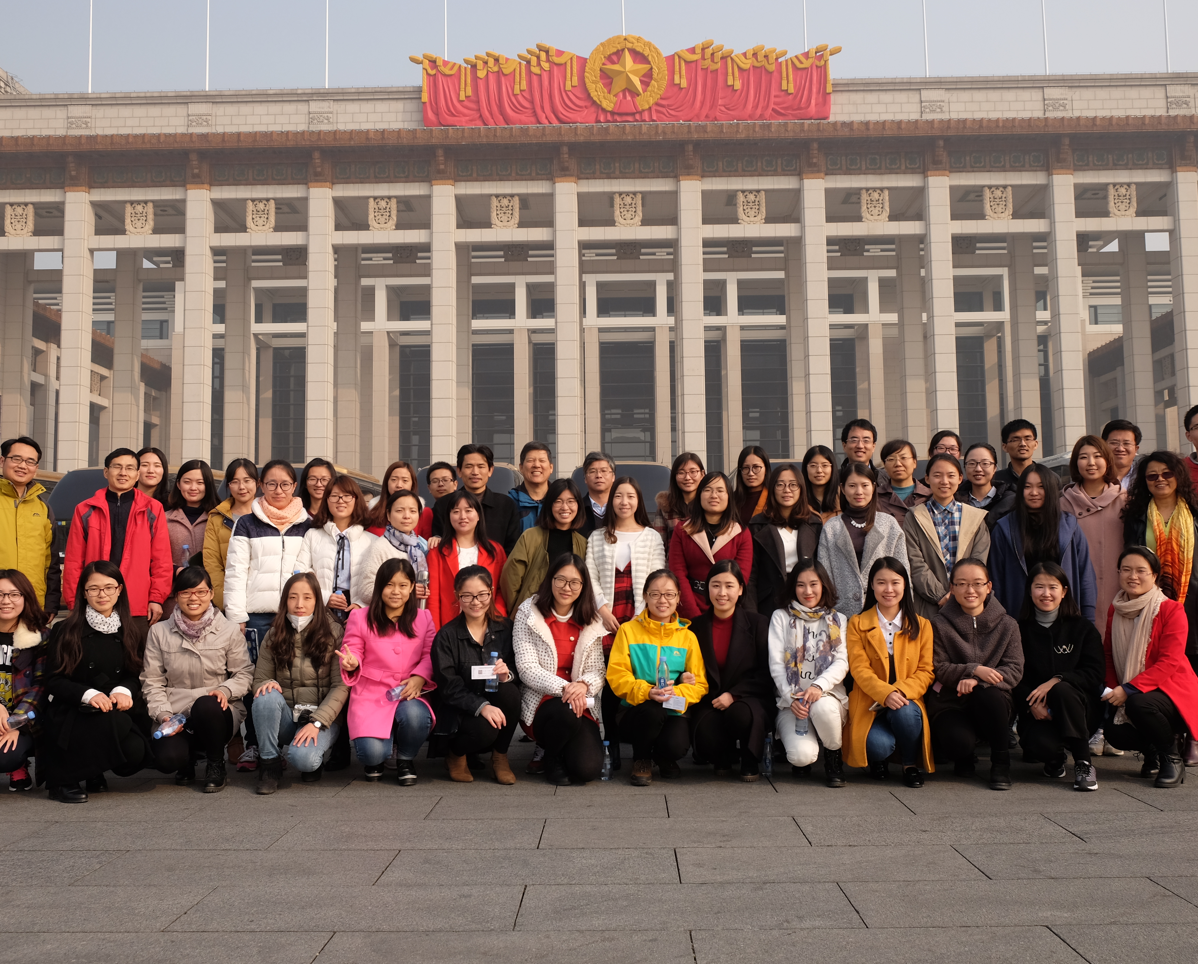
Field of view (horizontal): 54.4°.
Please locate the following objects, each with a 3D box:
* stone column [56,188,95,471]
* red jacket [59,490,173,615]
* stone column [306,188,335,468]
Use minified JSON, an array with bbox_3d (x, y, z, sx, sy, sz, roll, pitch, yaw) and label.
[{"bbox_3d":[-39.029,-7.696,86.374,1.600,28.728,1.600,-1,-5,1],"label":"stone column"},{"bbox_3d":[-2.846,0.407,6.873,0.610,0.760,0.310,0,-5,-14],"label":"red jacket"},{"bbox_3d":[-18.006,-6.587,75.759,1.520,26.000,1.520,-1,-5,1],"label":"stone column"}]

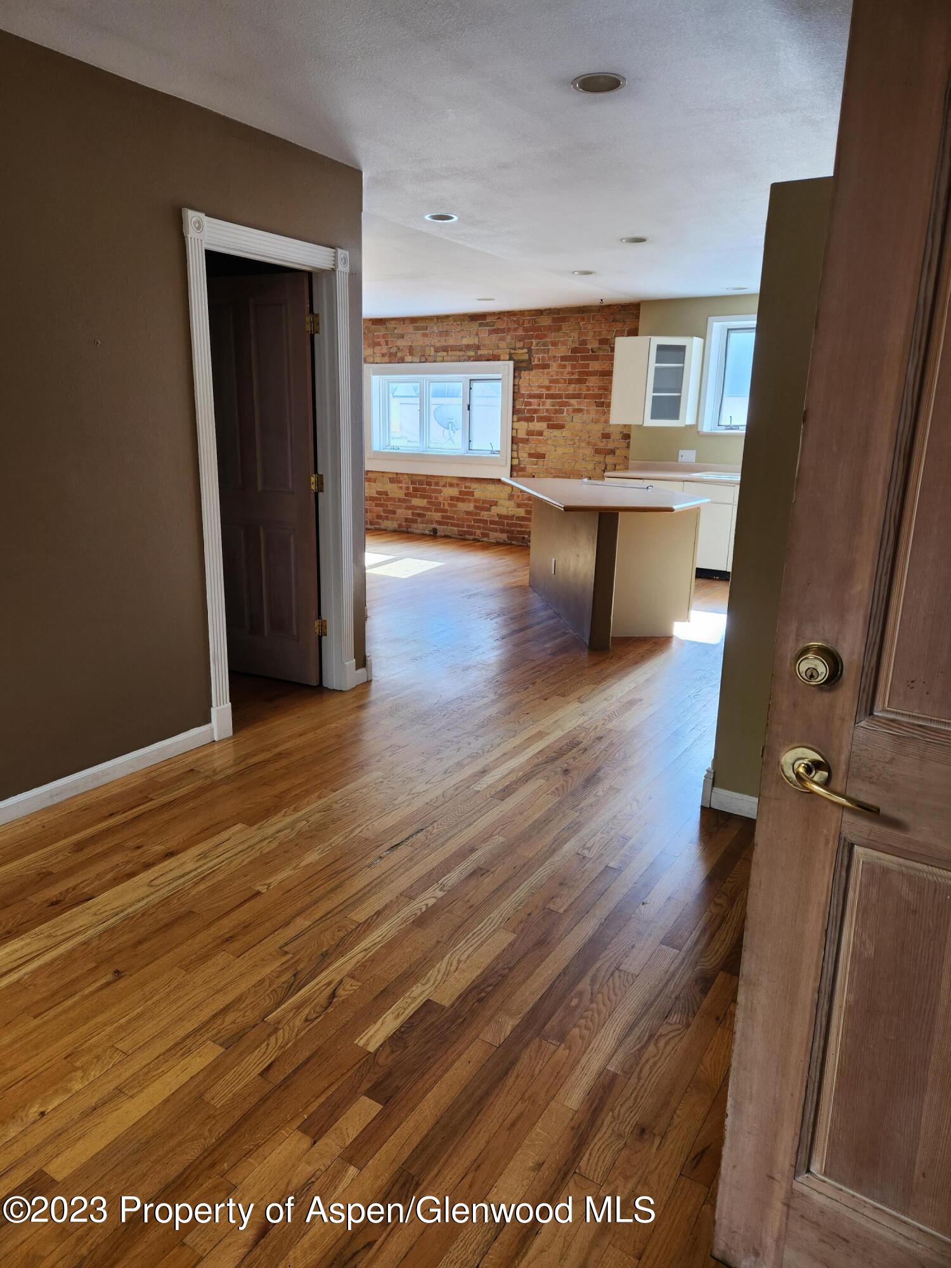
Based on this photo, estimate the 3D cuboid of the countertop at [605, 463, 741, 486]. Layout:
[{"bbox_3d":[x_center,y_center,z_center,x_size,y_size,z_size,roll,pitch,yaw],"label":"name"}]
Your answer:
[{"bbox_3d":[2.022,-1.499,7.815,1.500,0.130,0.635,10,17,31],"label":"countertop"}]

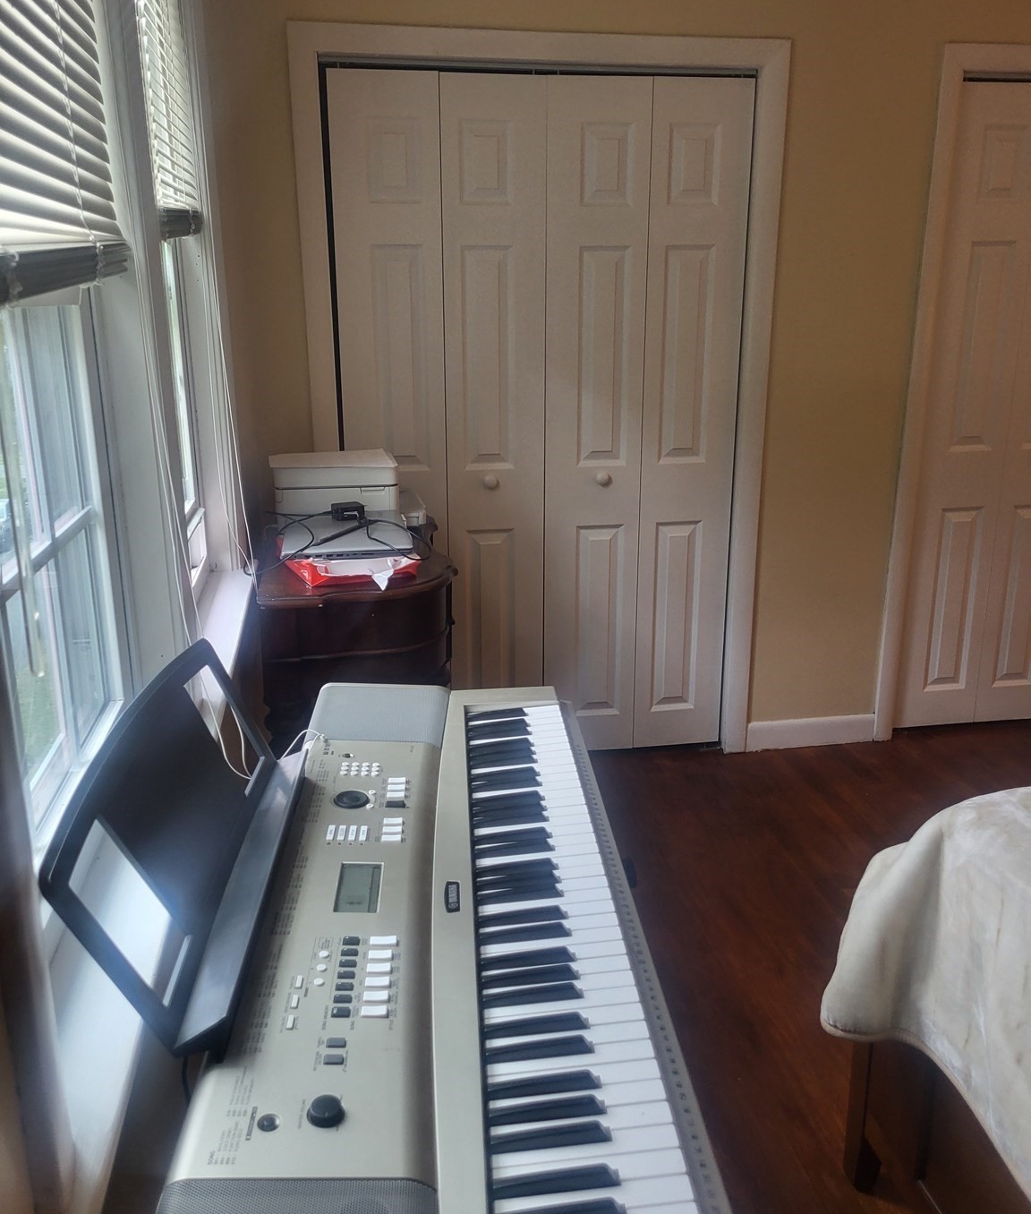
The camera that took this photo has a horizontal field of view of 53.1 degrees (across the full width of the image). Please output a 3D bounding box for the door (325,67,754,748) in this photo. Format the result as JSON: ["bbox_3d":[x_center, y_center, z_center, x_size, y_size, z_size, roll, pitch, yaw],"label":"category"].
[{"bbox_3d":[0.088,-0.488,3.105,1.186,2.007,0.035,-3,16,-8],"label":"door"}]

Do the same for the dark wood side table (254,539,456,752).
[{"bbox_3d":[-0.366,0.277,2.605,0.435,0.875,0.840,-3,16,-8],"label":"dark wood side table"}]

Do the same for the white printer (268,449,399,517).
[{"bbox_3d":[-0.477,-0.312,2.763,0.330,0.168,0.375,-3,17,-10],"label":"white printer"}]

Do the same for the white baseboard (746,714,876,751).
[{"bbox_3d":[0.998,0.423,3.483,0.445,0.096,0.016,-3,16,-8],"label":"white baseboard"}]

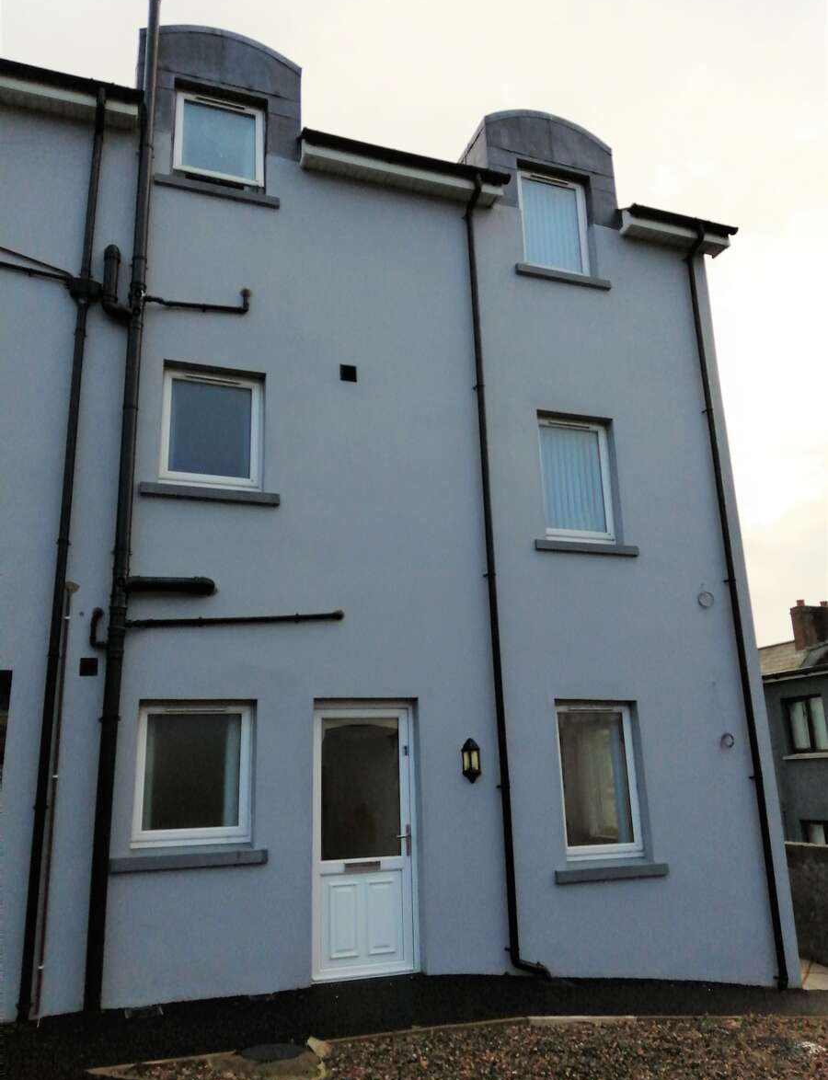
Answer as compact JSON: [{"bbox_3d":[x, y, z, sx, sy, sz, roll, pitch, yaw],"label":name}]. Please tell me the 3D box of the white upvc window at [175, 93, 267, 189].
[{"bbox_3d":[-1.818,-3.682,7.726,0.838,0.956,0.124,4,-16,-19],"label":"white upvc window"}]

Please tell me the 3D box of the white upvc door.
[{"bbox_3d":[-0.438,2.422,6.856,0.891,2.092,0.081,4,-15,-20],"label":"white upvc door"}]

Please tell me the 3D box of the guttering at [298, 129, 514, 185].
[{"bbox_3d":[-0.040,-3.681,8.048,2.153,0.128,0.121,4,-15,-20],"label":"guttering"}]

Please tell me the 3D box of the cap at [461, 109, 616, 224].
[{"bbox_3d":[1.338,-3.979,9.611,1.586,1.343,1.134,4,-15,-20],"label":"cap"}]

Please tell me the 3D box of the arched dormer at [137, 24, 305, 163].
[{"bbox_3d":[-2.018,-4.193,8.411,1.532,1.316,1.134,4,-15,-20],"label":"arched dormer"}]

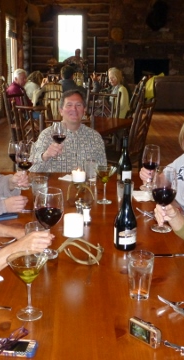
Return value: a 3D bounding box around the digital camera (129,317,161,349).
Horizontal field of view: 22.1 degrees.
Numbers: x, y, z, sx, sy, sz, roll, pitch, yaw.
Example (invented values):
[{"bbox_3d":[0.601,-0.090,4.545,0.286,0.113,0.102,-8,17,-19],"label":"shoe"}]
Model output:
[{"bbox_3d":[0.153,0.435,1.352,0.094,0.053,0.023,14,21,42],"label":"digital camera"}]

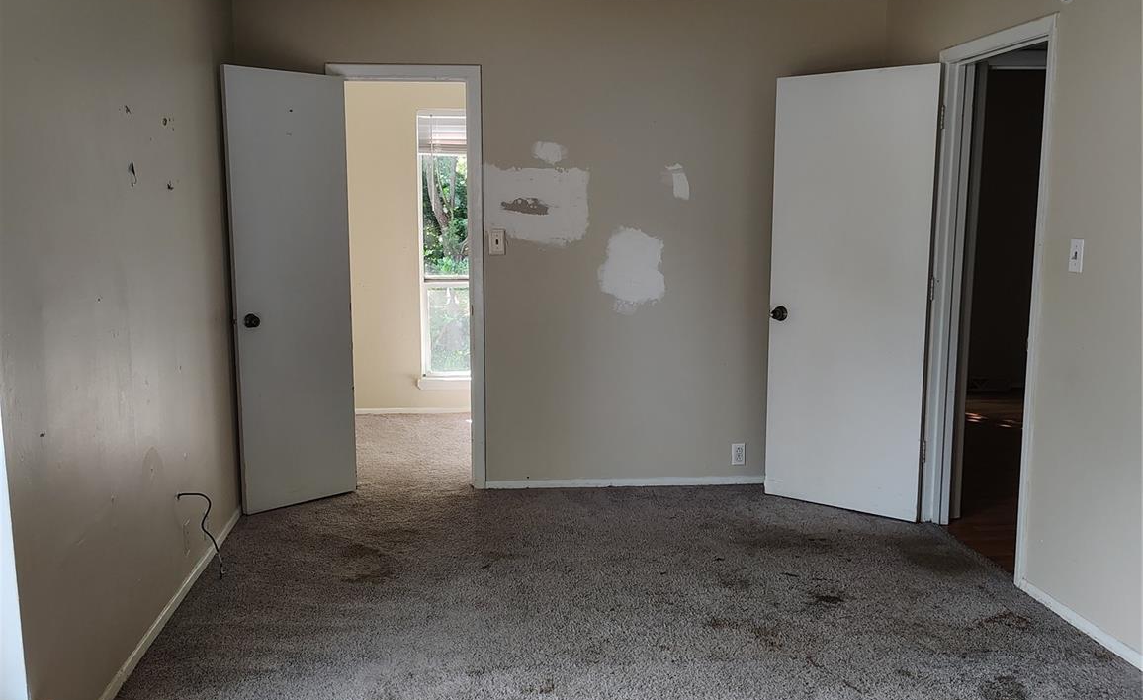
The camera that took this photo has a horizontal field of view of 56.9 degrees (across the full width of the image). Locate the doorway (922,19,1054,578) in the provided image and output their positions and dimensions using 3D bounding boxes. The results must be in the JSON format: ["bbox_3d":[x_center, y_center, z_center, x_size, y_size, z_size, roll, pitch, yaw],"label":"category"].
[{"bbox_3d":[1.713,-0.196,4.281,0.140,2.097,0.916,-1,8,-6],"label":"doorway"}]

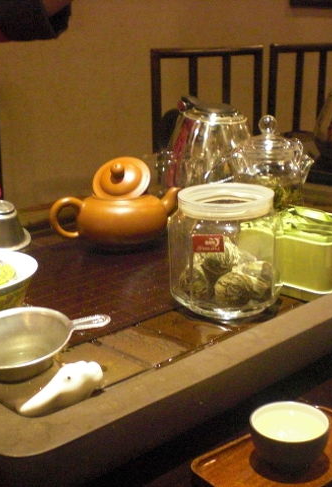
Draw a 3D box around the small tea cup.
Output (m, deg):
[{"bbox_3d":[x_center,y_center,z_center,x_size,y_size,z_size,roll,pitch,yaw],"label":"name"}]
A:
[{"bbox_3d":[0.085,0.135,0.492,0.052,0.030,0.052,-1,18,0],"label":"small tea cup"}]

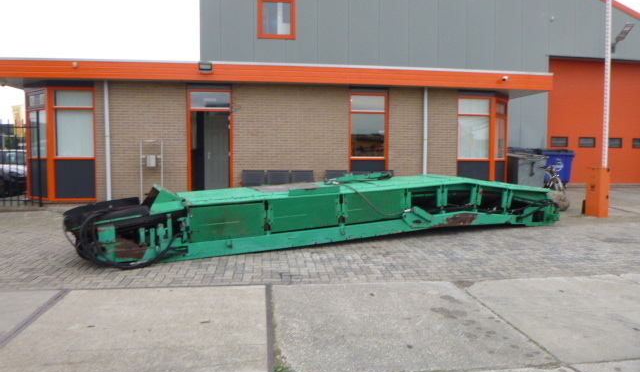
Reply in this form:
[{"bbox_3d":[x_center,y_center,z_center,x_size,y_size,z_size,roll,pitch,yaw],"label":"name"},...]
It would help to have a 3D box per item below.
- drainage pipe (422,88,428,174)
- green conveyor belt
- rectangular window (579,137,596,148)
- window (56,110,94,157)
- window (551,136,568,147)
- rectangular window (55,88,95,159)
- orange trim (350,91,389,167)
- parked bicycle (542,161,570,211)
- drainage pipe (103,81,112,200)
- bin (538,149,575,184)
[{"bbox_3d":[2.535,-0.974,11.119,0.085,2.771,0.085,0,4,-7],"label":"drainage pipe"},{"bbox_3d":[0.480,0.319,7.663,8.100,0.970,1.550,-2,5,-24],"label":"green conveyor belt"},{"bbox_3d":[9.496,-1.542,16.389,0.630,0.370,0.060,0,4,-7],"label":"rectangular window"},{"bbox_3d":[-5.484,-1.173,10.367,0.810,1.060,0.090,0,4,-7],"label":"window"},{"bbox_3d":[8.443,-1.547,16.252,0.620,0.360,0.060,0,4,-7],"label":"window"},{"bbox_3d":[-5.382,-1.367,10.157,0.860,1.558,0.120,0,4,-7],"label":"rectangular window"},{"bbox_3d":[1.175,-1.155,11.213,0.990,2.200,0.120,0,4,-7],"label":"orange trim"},{"bbox_3d":[6.089,-0.077,11.900,0.600,1.050,1.700,2,4,22],"label":"parked bicycle"},{"bbox_3d":[-4.753,-0.978,10.345,0.090,2.720,0.090,0,4,-7],"label":"drainage pipe"},{"bbox_3d":[7.880,-0.583,15.700,1.250,1.350,1.000,0,4,-7],"label":"bin"}]

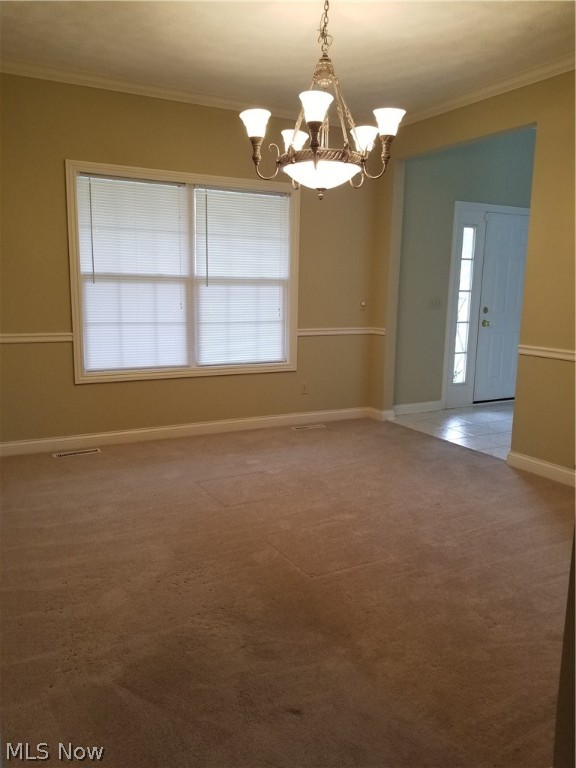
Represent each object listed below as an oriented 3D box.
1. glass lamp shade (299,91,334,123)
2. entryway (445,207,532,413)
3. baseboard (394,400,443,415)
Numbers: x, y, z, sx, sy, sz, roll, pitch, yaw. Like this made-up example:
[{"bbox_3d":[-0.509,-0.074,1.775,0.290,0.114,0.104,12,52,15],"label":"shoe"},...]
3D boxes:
[{"bbox_3d":[0.115,-1.118,2.360,0.142,0.105,0.142,1,9,0],"label":"glass lamp shade"},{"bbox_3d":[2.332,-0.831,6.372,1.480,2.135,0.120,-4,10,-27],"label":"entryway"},{"bbox_3d":[1.363,0.244,5.998,0.689,0.105,0.018,-4,10,-27],"label":"baseboard"}]

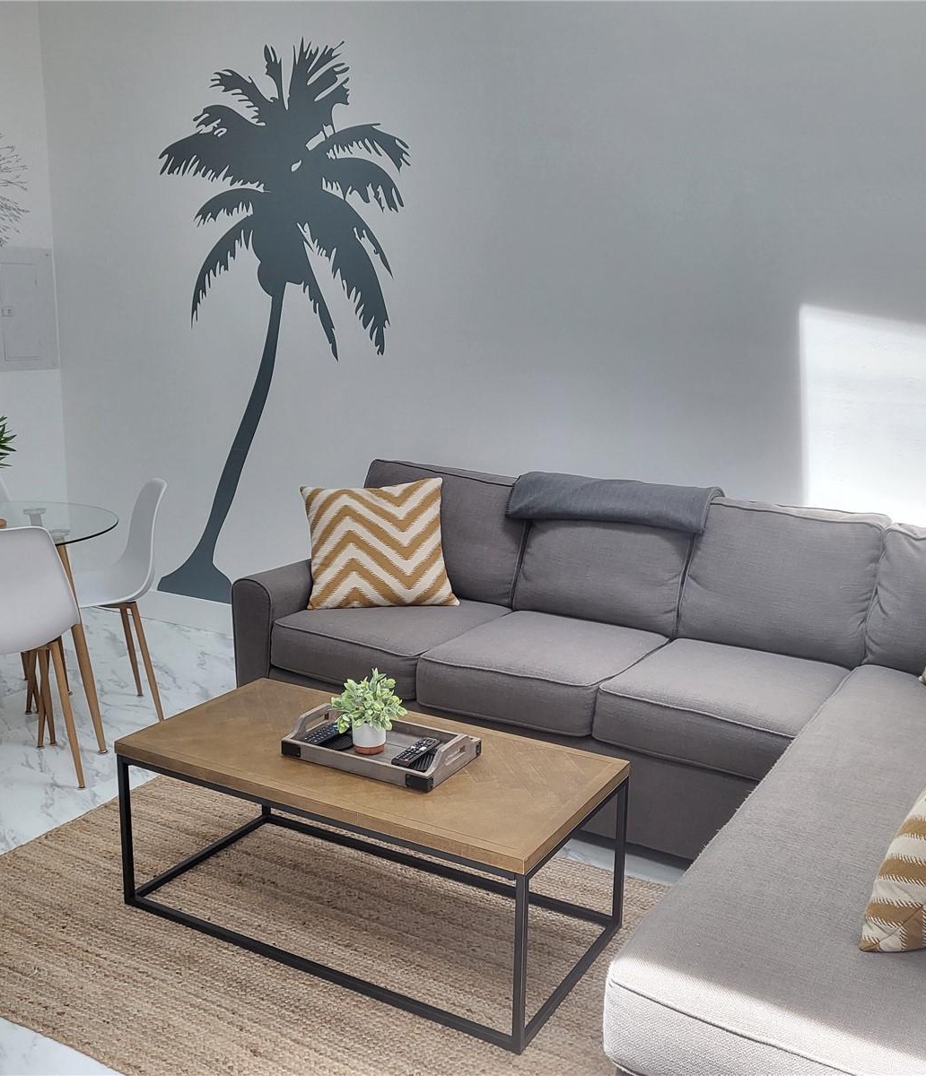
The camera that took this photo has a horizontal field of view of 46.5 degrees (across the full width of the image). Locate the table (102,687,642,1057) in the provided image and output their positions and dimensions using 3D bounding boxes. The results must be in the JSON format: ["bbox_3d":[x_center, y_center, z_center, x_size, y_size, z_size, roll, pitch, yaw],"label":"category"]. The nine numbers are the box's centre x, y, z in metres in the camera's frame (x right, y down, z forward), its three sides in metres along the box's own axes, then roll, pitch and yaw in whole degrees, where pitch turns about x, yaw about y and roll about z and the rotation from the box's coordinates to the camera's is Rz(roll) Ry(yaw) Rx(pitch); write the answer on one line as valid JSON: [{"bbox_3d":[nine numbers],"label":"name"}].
[{"bbox_3d":[-0.226,0.716,2.602,1.107,0.427,0.537,7,13,29],"label":"table"}]

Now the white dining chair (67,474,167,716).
[{"bbox_3d":[-1.307,0.238,3.849,0.515,0.855,0.455,-6,13,-29],"label":"white dining chair"}]

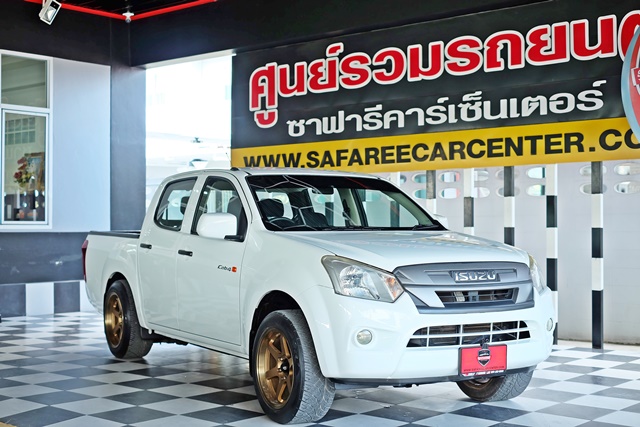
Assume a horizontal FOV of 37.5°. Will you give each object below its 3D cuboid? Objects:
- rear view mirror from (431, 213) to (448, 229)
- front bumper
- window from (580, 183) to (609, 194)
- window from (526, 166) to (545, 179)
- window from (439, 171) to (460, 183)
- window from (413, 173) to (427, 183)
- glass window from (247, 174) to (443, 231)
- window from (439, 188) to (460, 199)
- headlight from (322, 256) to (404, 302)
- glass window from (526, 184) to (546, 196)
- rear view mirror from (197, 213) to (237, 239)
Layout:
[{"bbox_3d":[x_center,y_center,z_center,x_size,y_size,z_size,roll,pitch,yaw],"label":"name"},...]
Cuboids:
[{"bbox_3d":[0.884,0.103,7.212,0.240,0.185,0.150,1,-1,-30],"label":"rear view mirror"},{"bbox_3d":[0.773,0.678,5.572,1.740,0.535,0.600,1,-1,-30],"label":"front bumper"},{"bbox_3d":[2.807,-0.249,9.624,0.298,0.127,0.060,0,-1,40],"label":"window"},{"bbox_3d":[2.336,-0.430,10.027,0.285,0.127,0.060,0,-1,40],"label":"window"},{"bbox_3d":[1.490,-0.412,10.745,0.298,0.127,0.060,0,-1,40],"label":"window"},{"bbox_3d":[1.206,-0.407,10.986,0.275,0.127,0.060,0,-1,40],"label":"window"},{"bbox_3d":[0.137,-0.067,6.680,1.430,0.150,0.820,1,29,-30],"label":"glass window"},{"bbox_3d":[1.490,-0.226,10.743,0.298,0.127,0.060,0,-1,40],"label":"window"},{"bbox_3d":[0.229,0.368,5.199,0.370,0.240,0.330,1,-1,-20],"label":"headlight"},{"bbox_3d":[2.336,-0.242,10.024,0.285,0.127,0.060,0,-1,40],"label":"glass window"},{"bbox_3d":[-0.691,0.084,6.290,0.250,0.185,0.150,1,-1,-30],"label":"rear view mirror"}]

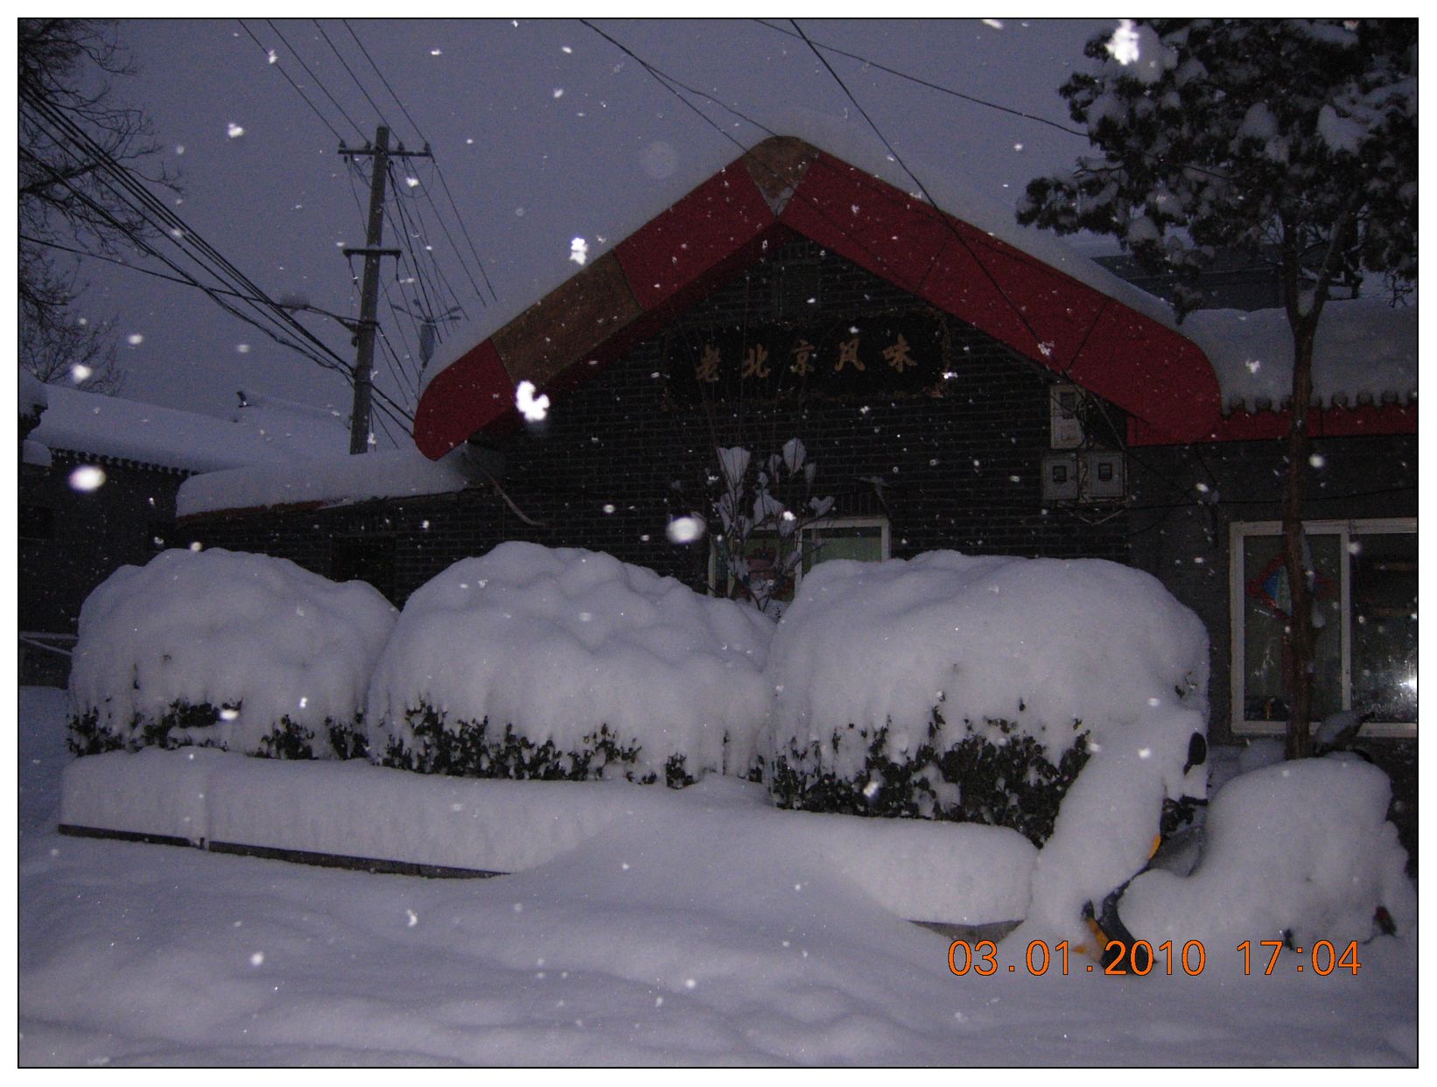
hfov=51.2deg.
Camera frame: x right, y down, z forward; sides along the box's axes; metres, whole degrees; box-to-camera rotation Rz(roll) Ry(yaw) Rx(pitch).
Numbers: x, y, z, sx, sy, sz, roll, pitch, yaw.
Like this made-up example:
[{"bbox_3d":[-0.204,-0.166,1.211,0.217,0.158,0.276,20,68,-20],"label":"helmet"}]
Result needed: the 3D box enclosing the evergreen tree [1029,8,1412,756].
[{"bbox_3d":[3.400,-0.926,8.770,3.200,6.000,3.100,-1,-3,27],"label":"evergreen tree"}]

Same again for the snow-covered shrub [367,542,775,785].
[{"bbox_3d":[-0.944,0.738,9.564,2.499,1.475,1.600,-1,-3,27],"label":"snow-covered shrub"}]

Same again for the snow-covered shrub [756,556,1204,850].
[{"bbox_3d":[1.469,0.820,8.328,2.332,1.539,1.600,-1,-3,27],"label":"snow-covered shrub"}]

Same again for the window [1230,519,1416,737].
[{"bbox_3d":[3.953,0.535,9.501,1.380,1.380,0.100,-1,-3,24],"label":"window"}]

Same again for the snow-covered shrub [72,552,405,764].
[{"bbox_3d":[-3.500,0.782,10.866,2.162,1.470,1.600,-1,-3,27],"label":"snow-covered shrub"}]

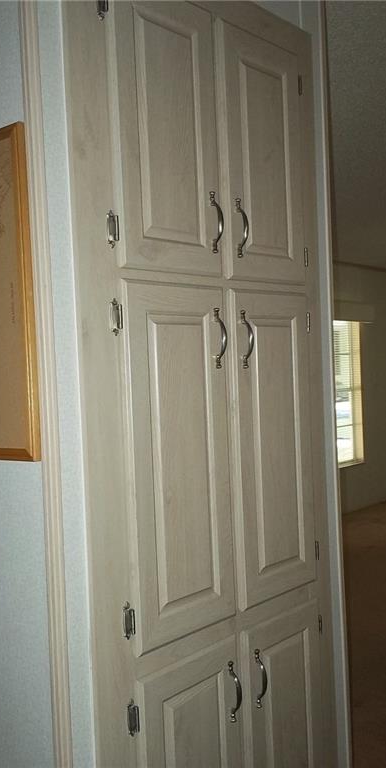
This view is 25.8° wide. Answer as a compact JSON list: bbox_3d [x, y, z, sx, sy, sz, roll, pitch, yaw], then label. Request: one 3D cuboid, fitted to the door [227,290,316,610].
[{"bbox_3d":[0.191,0.135,1.902,0.024,0.685,0.308,-2,1,38],"label":"door"}]

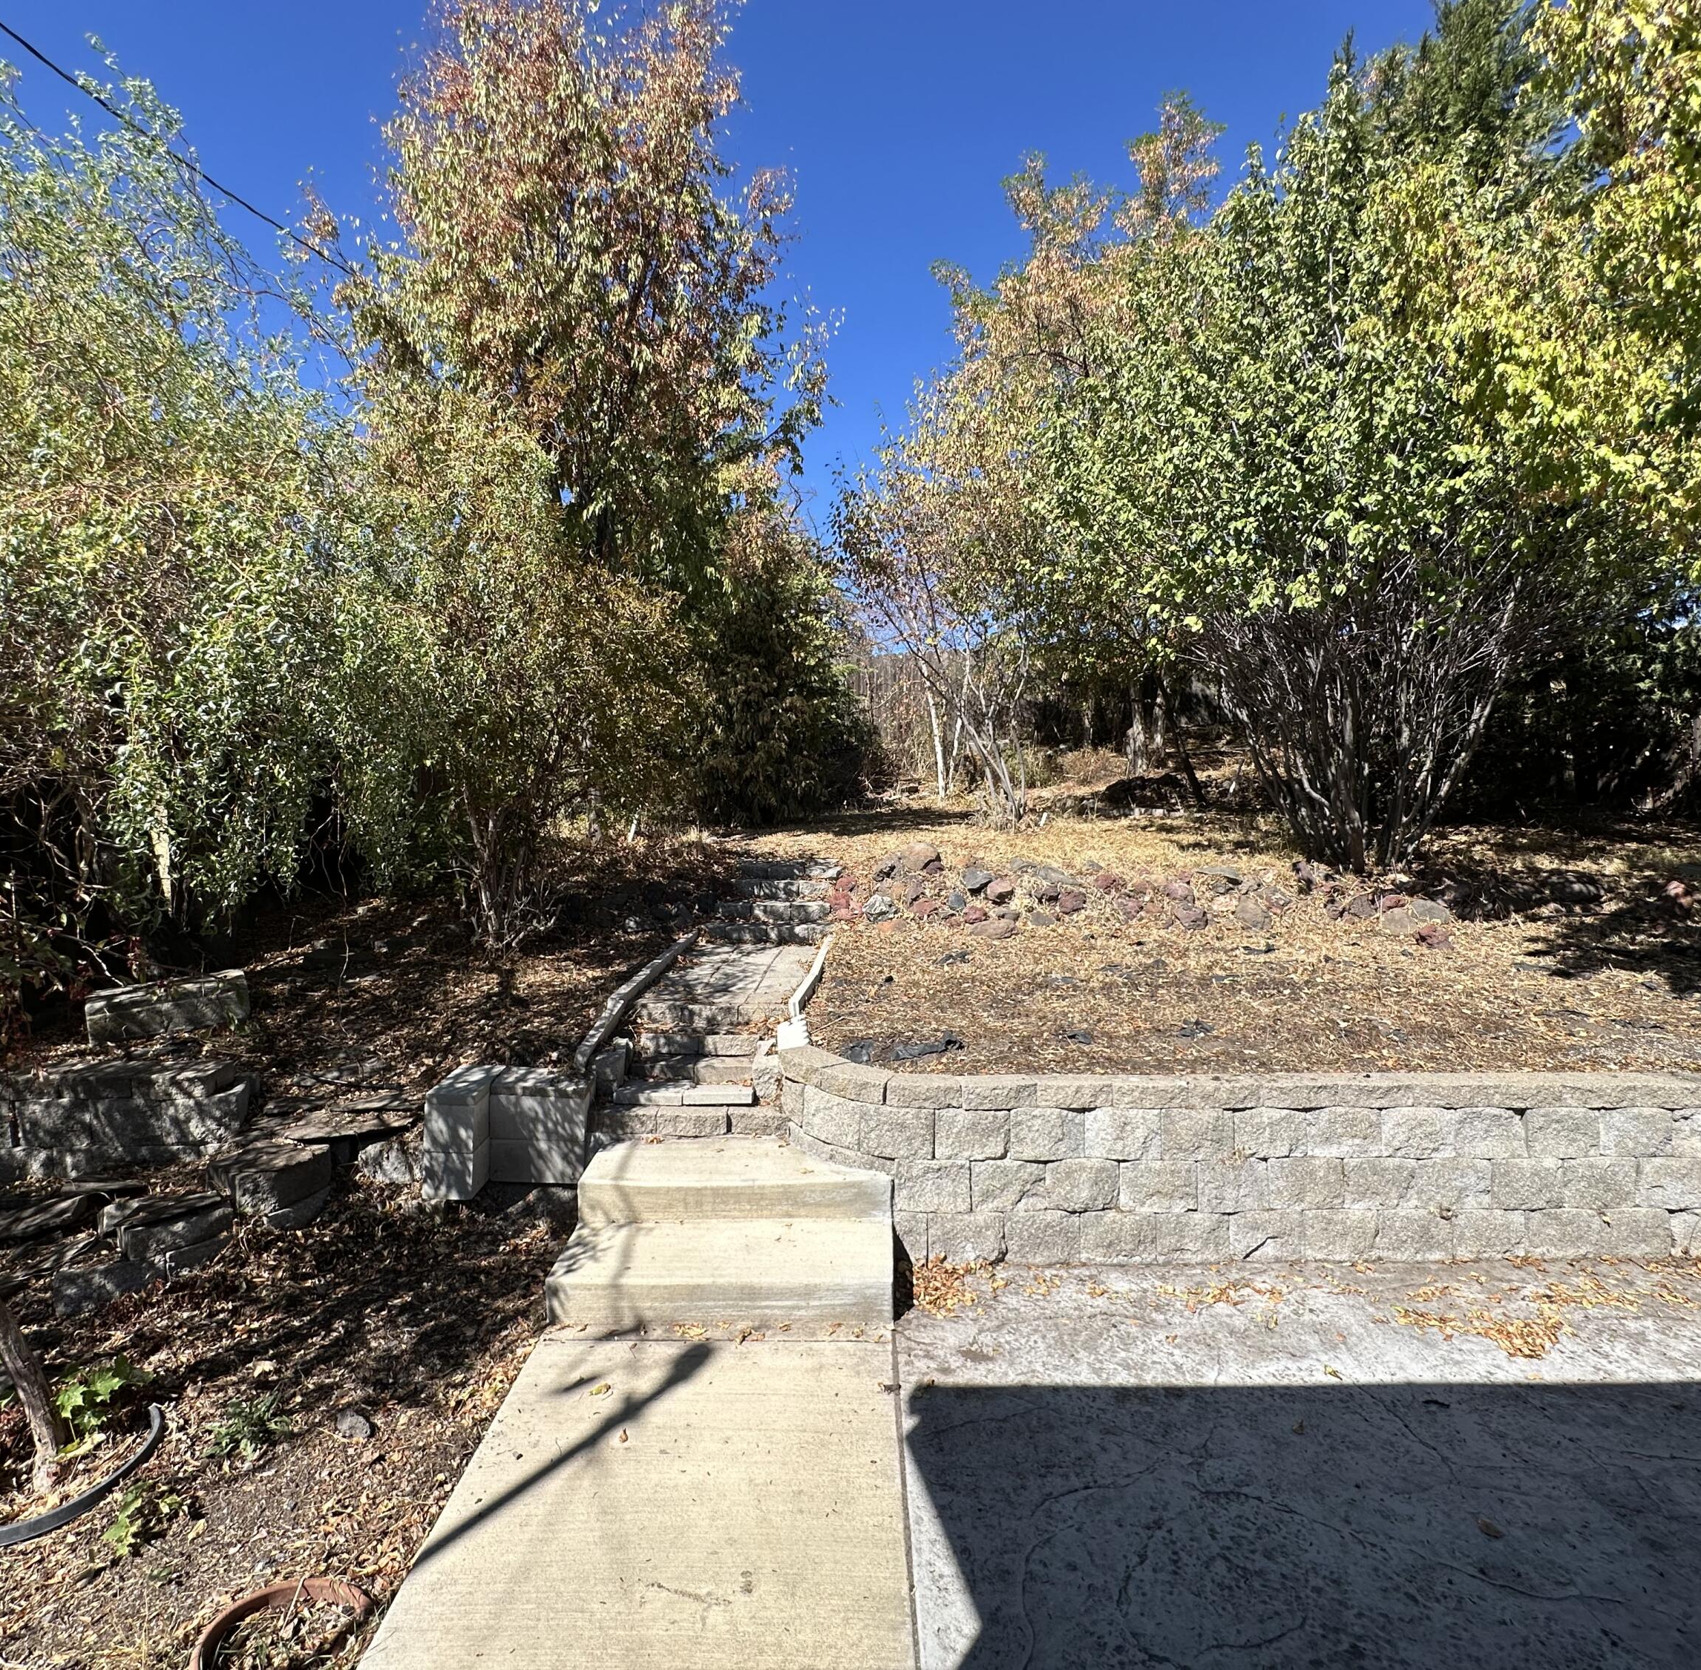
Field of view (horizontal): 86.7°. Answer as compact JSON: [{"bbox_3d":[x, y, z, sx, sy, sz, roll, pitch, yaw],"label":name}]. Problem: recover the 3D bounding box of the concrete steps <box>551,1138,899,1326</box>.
[{"bbox_3d":[-0.449,1.548,3.600,1.220,0.295,0.870,0,5,0],"label":"concrete steps"}]

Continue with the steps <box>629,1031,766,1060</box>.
[{"bbox_3d":[-0.727,1.003,4.420,0.633,0.105,0.220,0,5,1],"label":"steps"}]

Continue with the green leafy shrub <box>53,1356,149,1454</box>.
[{"bbox_3d":[-2.198,1.669,2.642,0.210,0.170,0.180,-4,6,-41],"label":"green leafy shrub"}]

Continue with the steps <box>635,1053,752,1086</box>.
[{"bbox_3d":[-0.725,1.109,4.285,0.568,0.090,0.230,0,5,1],"label":"steps"}]

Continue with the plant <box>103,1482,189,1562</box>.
[{"bbox_3d":[-1.799,1.748,2.297,0.170,0.090,0.150,-4,6,-40],"label":"plant"}]

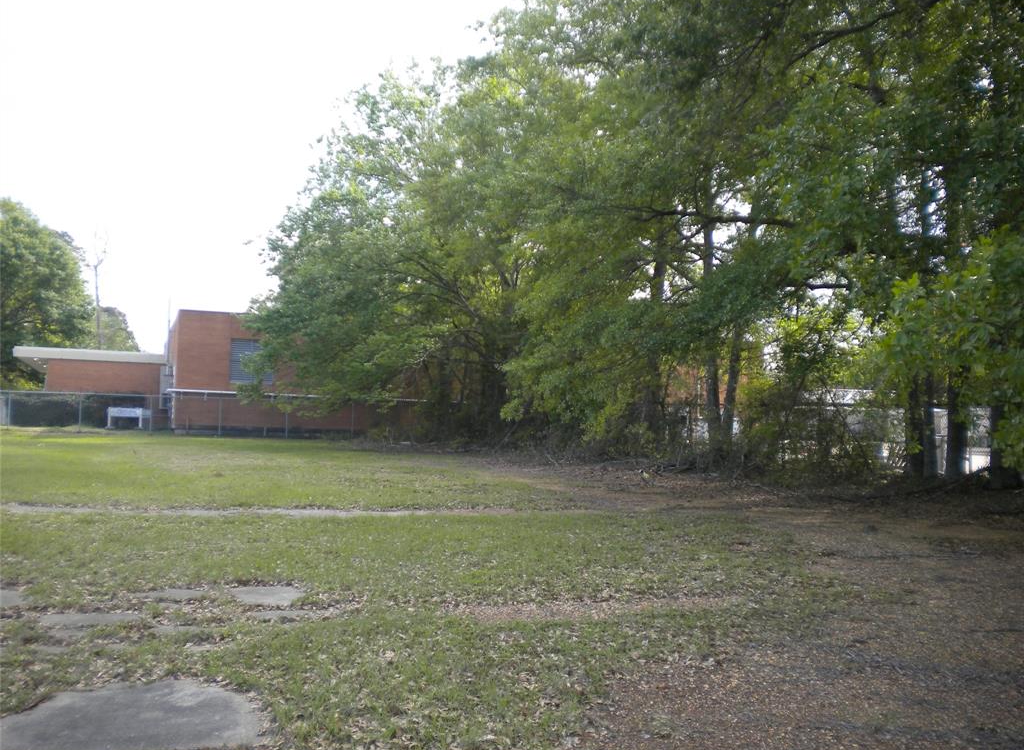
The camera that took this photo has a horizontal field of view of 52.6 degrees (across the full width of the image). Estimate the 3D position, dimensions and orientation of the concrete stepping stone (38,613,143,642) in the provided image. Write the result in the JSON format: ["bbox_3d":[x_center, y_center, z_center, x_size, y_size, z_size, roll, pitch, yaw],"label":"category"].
[{"bbox_3d":[-2.856,1.707,7.000,0.680,0.070,0.840,2,-2,0],"label":"concrete stepping stone"}]

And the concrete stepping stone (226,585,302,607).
[{"bbox_3d":[-1.944,1.762,8.200,0.600,0.070,0.800,2,-2,0],"label":"concrete stepping stone"}]

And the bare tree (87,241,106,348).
[{"bbox_3d":[-26.422,-2.900,66.000,1.200,11.000,0.400,2,-2,0],"label":"bare tree"}]

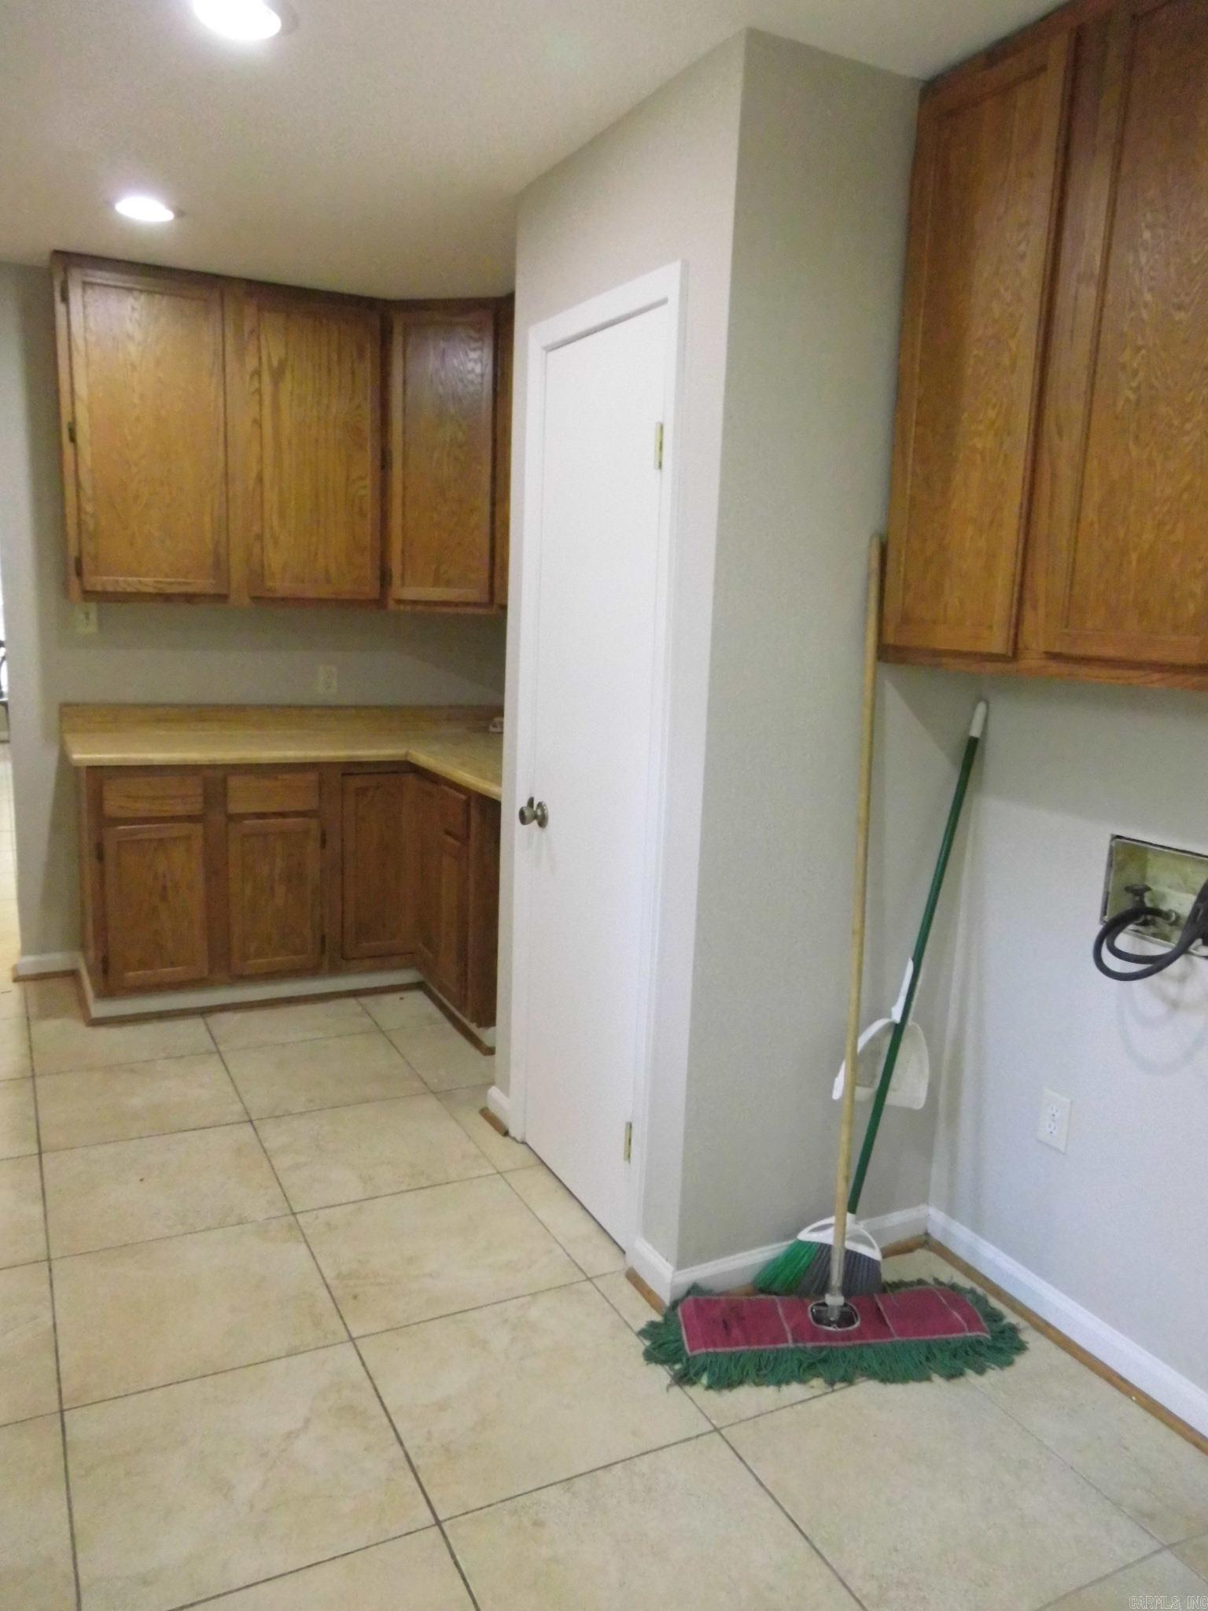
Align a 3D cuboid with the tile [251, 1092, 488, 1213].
[{"bbox_3d":[-0.617,0.905,3.081,0.511,0.010,0.511,-3,11,-27],"label":"tile"}]

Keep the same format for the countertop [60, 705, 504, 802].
[{"bbox_3d":[-0.818,-0.180,3.831,1.690,0.135,1.700,-3,11,-27],"label":"countertop"}]

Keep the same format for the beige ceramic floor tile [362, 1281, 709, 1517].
[{"bbox_3d":[-0.146,1.085,2.179,0.513,0.010,0.513,-3,11,-27],"label":"beige ceramic floor tile"}]

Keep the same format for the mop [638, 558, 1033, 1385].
[{"bbox_3d":[0.483,0.284,2.246,0.780,1.595,0.400,1,10,-9],"label":"mop"}]

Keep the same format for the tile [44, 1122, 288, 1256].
[{"bbox_3d":[-1.078,0.927,2.845,0.511,0.010,0.511,-3,11,-27],"label":"tile"}]

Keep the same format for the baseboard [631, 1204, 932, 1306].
[{"bbox_3d":[0.409,0.979,2.653,0.680,0.078,0.165,-3,11,-27],"label":"baseboard"}]

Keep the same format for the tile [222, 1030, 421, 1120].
[{"bbox_3d":[-0.853,0.816,3.533,0.511,0.010,0.511,-3,11,-27],"label":"tile"}]

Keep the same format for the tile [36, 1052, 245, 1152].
[{"bbox_3d":[-1.314,0.839,3.298,0.511,0.010,0.511,-3,11,-27],"label":"tile"}]

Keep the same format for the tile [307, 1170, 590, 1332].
[{"bbox_3d":[-0.378,0.997,2.623,0.513,0.010,0.513,-3,11,-27],"label":"tile"}]

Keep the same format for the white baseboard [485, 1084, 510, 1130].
[{"bbox_3d":[-0.291,0.839,3.235,0.015,0.090,0.150,-3,11,-27],"label":"white baseboard"}]

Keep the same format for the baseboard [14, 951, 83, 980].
[{"bbox_3d":[-2.066,0.583,4.317,0.205,0.076,0.015,-3,11,-27],"label":"baseboard"}]

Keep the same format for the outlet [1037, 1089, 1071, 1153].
[{"bbox_3d":[0.908,0.638,2.351,0.008,0.114,0.072,-3,11,-27],"label":"outlet"}]

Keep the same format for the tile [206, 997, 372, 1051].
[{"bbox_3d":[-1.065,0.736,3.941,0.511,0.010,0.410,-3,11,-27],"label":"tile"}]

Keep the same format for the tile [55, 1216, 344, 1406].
[{"bbox_3d":[-0.843,1.019,2.394,0.513,0.010,0.513,-3,11,-27],"label":"tile"}]

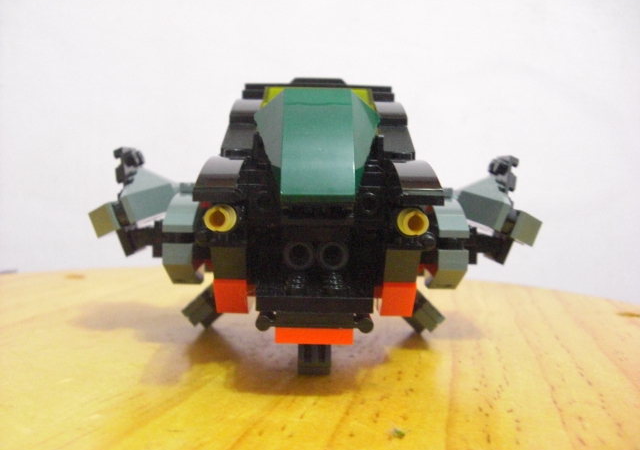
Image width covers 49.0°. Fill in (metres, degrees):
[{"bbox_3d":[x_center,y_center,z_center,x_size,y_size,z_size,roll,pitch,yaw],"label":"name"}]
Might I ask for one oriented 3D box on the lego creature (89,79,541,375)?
[{"bbox_3d":[-0.001,-0.006,0.201,0.143,0.082,0.115,1,3,0],"label":"lego creature"}]

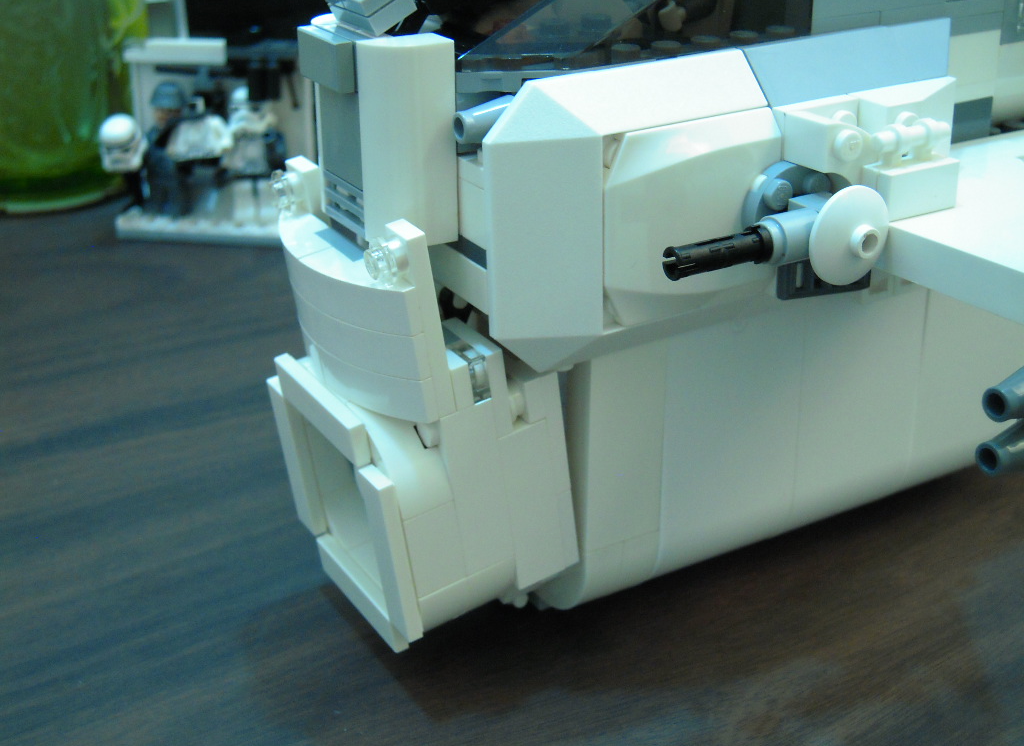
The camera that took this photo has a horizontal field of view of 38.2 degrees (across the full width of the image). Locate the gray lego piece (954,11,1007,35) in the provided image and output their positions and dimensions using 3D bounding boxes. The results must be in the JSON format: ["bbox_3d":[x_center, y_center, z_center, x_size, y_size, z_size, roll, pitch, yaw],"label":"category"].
[{"bbox_3d":[0.084,-0.066,0.279,0.016,0.003,0.008,-14,28,-27],"label":"gray lego piece"}]

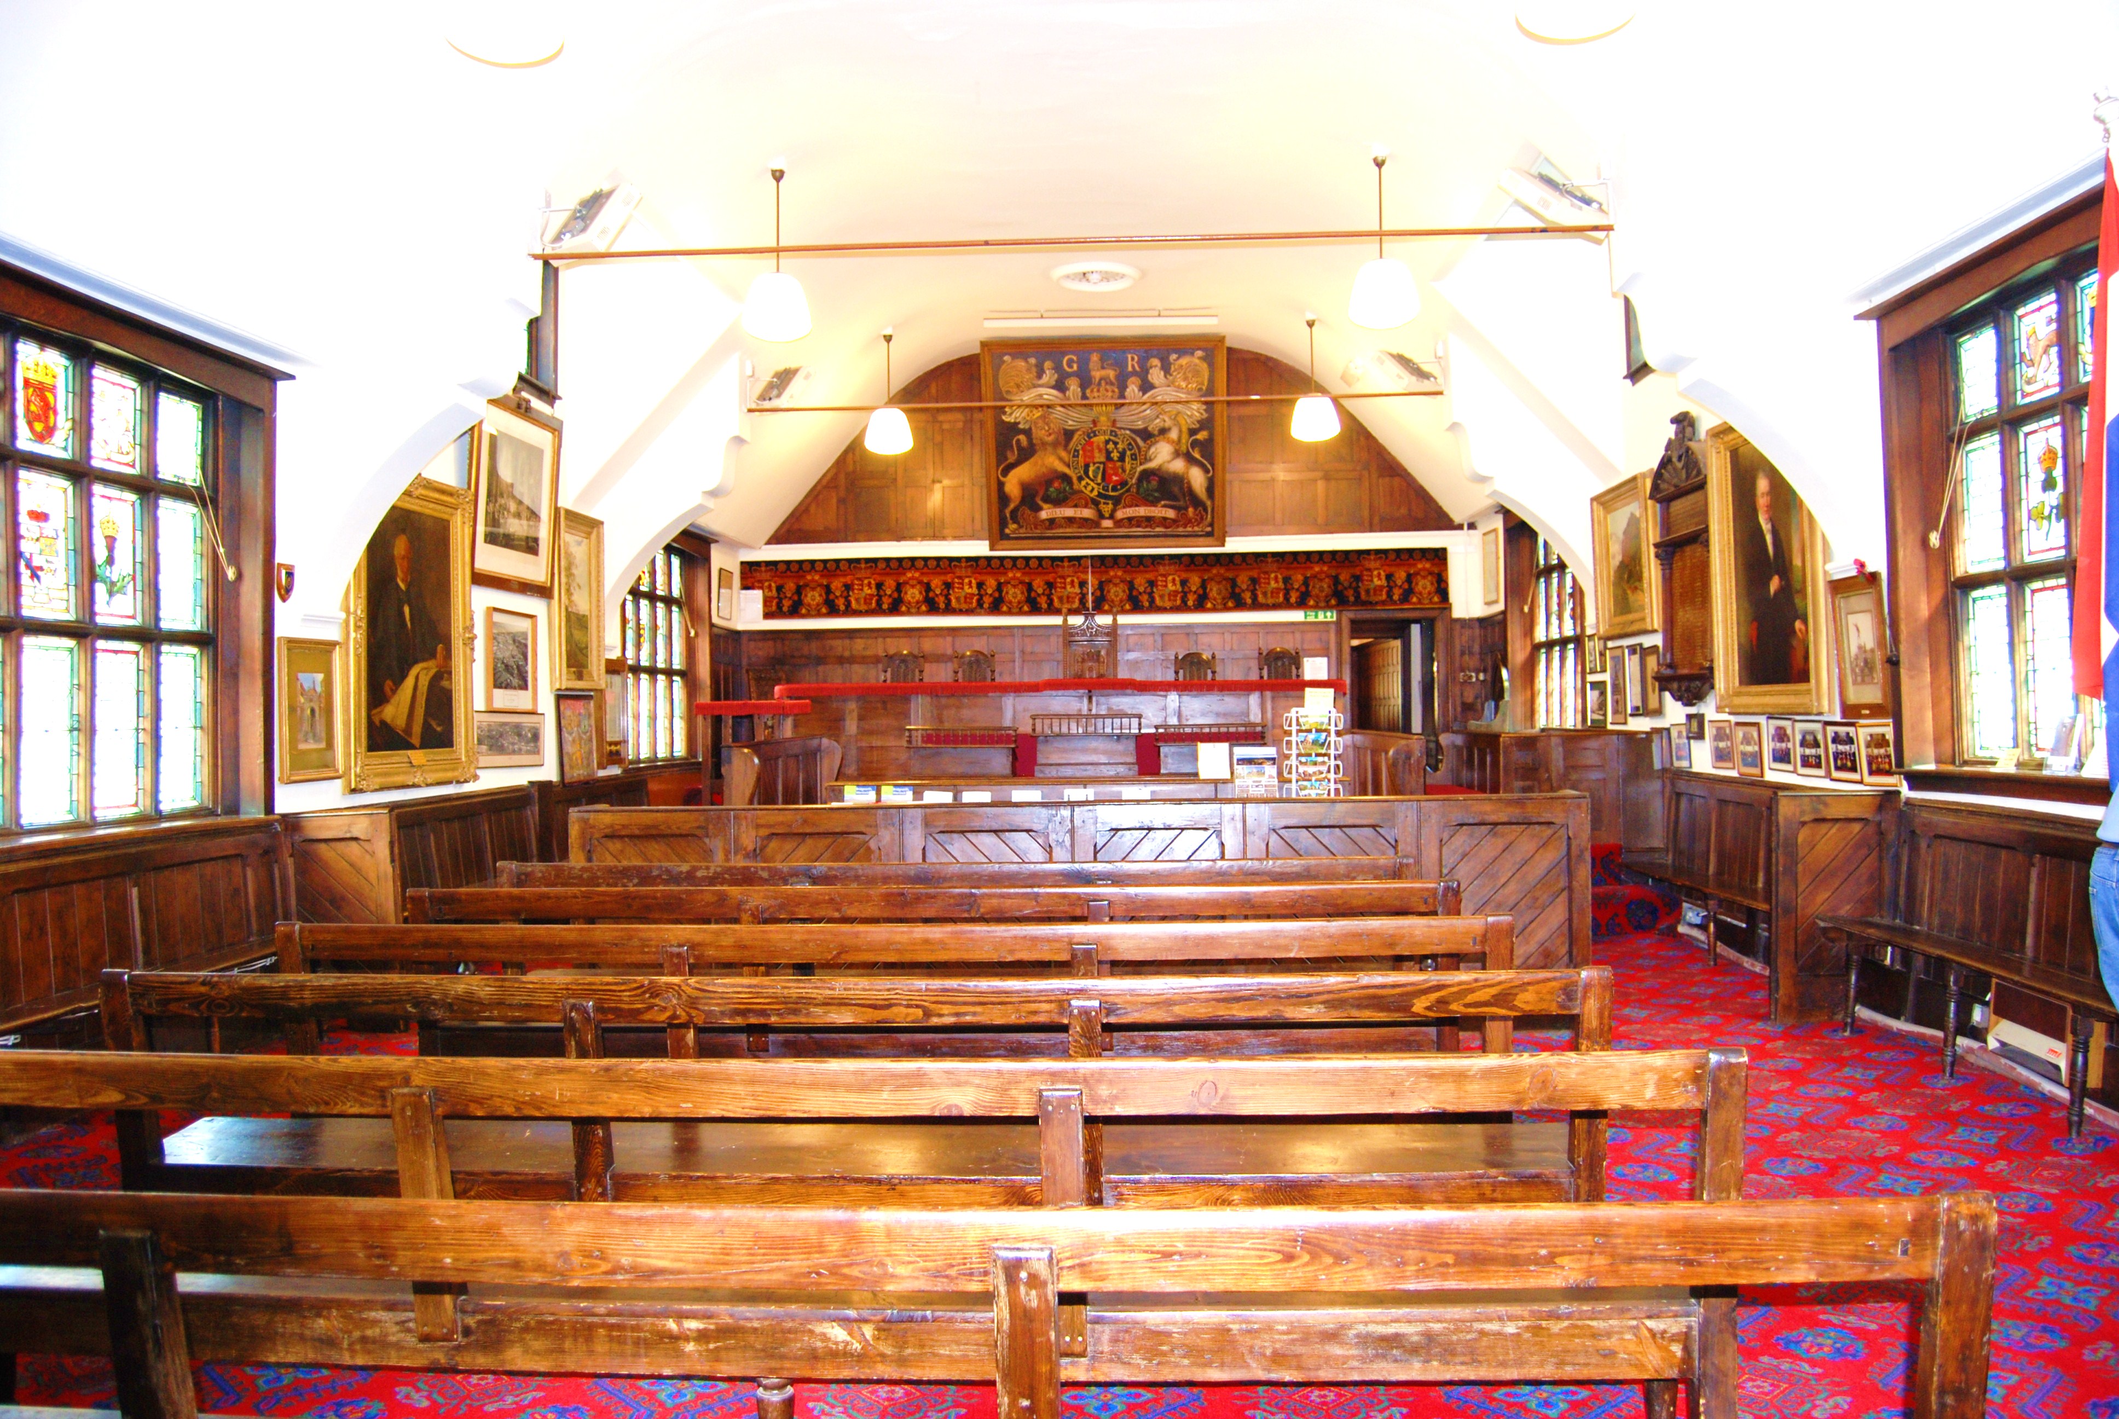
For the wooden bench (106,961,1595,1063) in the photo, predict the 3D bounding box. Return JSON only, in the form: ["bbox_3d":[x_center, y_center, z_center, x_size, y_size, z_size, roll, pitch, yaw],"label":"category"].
[{"bbox_3d":[-0.491,1.044,3.912,3.531,0.886,0.550,-1,1,3],"label":"wooden bench"}]

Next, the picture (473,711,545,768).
[{"bbox_3d":[-3.211,0.176,9.255,0.030,0.314,1.000,-1,1,3],"label":"picture"}]

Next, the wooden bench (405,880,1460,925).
[{"bbox_3d":[-0.431,1.026,5.550,3.547,0.886,0.550,-1,1,3],"label":"wooden bench"}]

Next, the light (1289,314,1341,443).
[{"bbox_3d":[2.095,-2.726,13.020,0.433,1.017,0.433,-1,1,3],"label":"light"}]

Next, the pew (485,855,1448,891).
[{"bbox_3d":[-0.406,1.017,6.348,3.547,0.885,0.550,-1,1,3],"label":"pew"}]

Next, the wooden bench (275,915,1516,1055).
[{"bbox_3d":[-0.478,1.032,4.717,3.525,0.892,0.550,-1,1,3],"label":"wooden bench"}]

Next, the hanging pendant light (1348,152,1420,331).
[{"bbox_3d":[1.877,-2.719,9.191,0.426,1.000,0.426,-1,1,3],"label":"hanging pendant light"}]

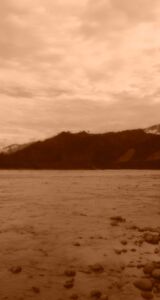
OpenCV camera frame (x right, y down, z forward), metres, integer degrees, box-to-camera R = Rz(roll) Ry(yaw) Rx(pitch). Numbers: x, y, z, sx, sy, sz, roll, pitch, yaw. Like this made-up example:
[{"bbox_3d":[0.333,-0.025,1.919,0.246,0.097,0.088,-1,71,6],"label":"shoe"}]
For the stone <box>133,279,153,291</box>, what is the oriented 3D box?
[{"bbox_3d":[0.658,1.416,3.041,0.210,0.119,0.168,0,-3,12],"label":"stone"}]

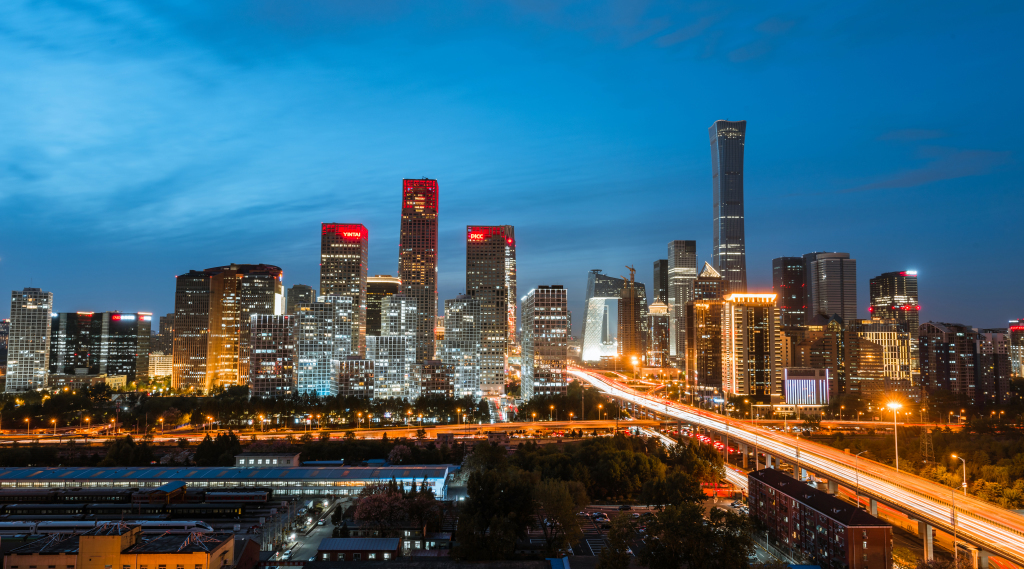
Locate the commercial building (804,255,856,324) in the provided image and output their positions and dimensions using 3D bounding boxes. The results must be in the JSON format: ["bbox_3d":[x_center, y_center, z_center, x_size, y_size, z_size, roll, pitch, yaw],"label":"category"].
[{"bbox_3d":[529.010,55.290,1132.870,58.000,203.000,46.000,0,-5,-3],"label":"commercial building"}]

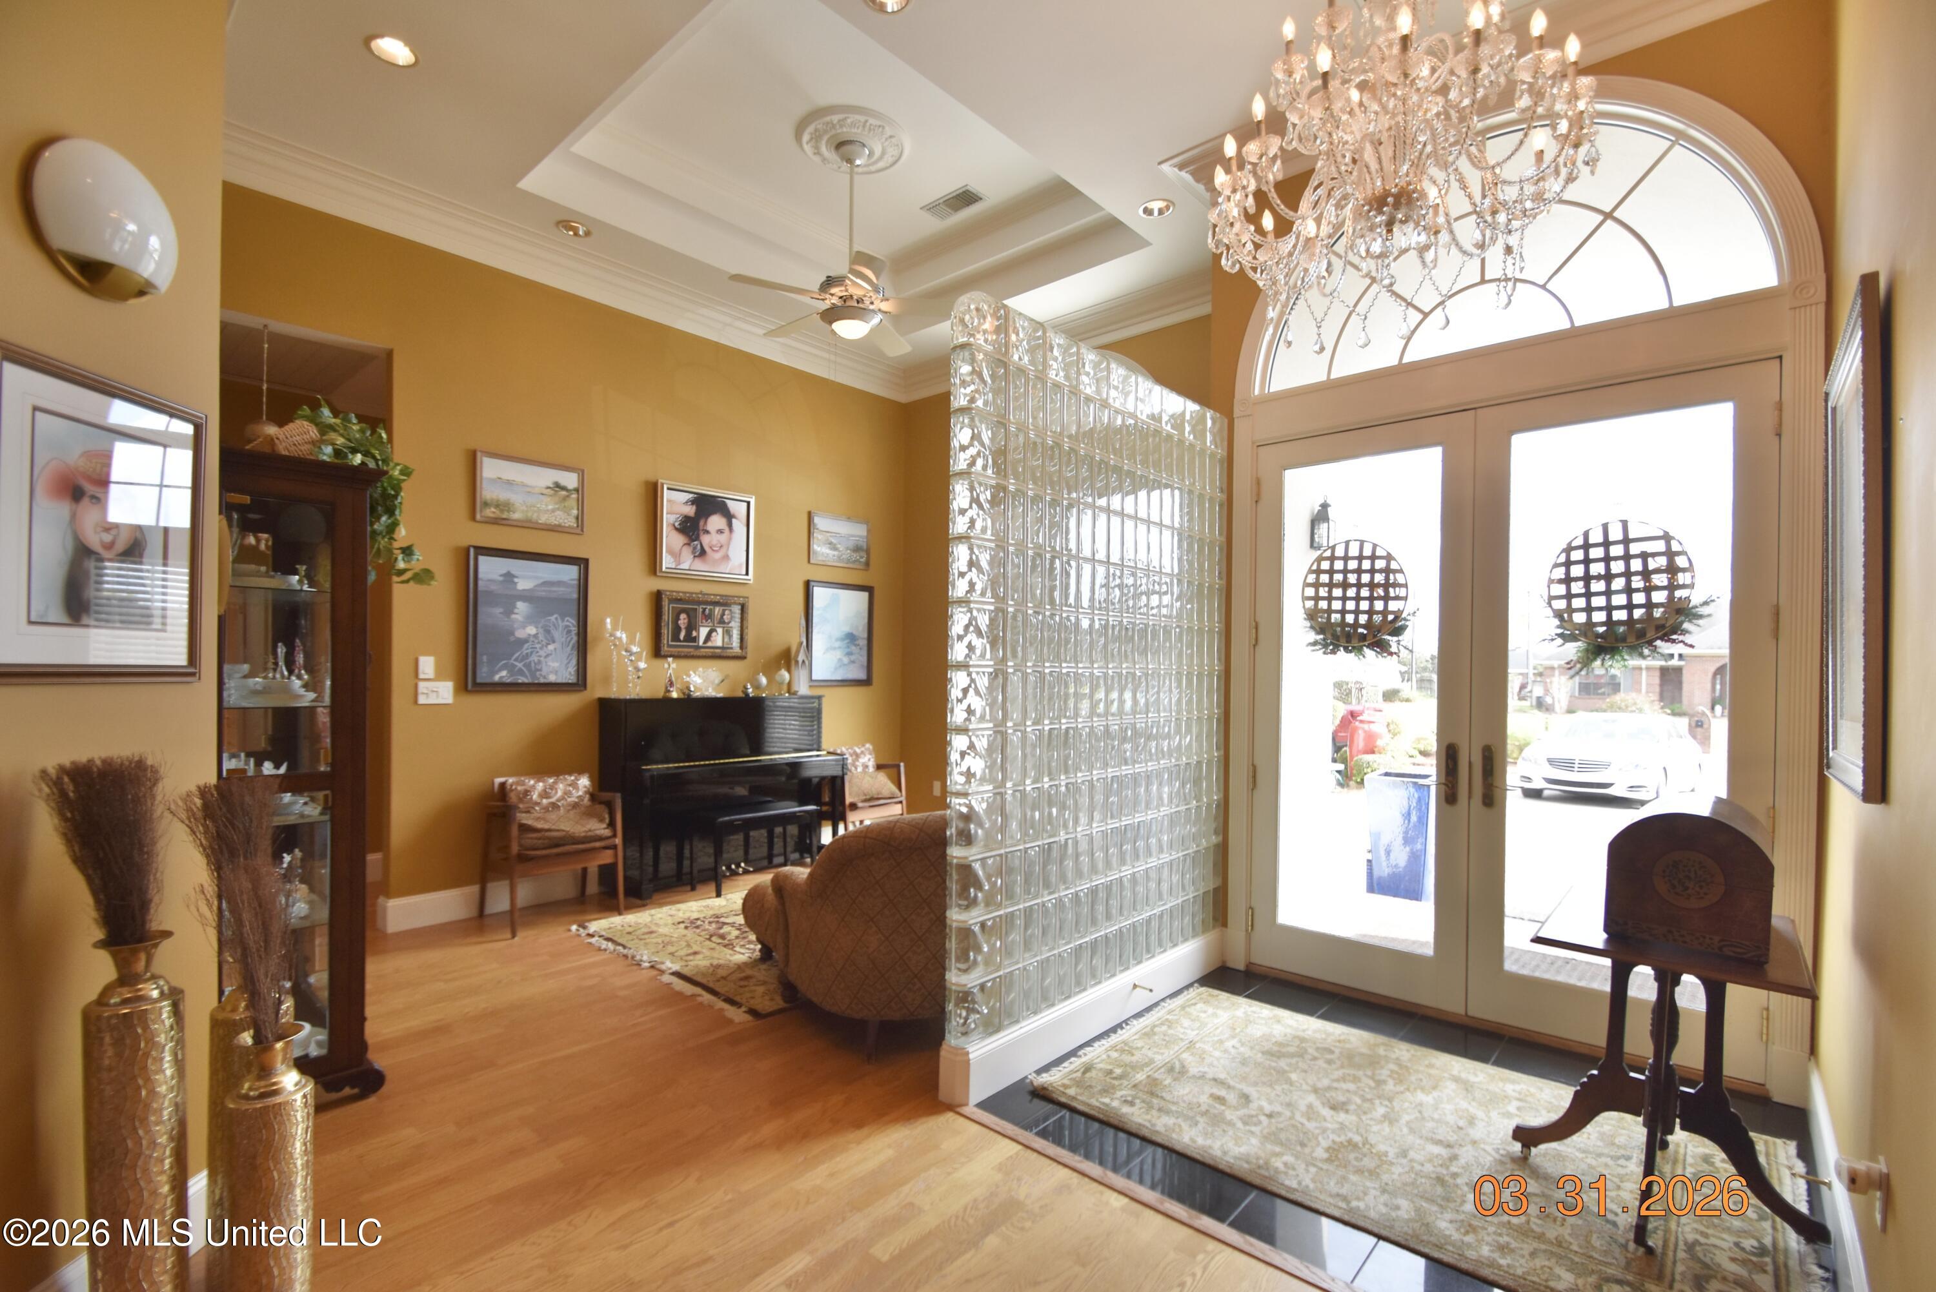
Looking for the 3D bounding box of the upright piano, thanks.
[{"bbox_3d":[-1.558,0.945,5.306,0.580,1.205,1.470,0,-1,43],"label":"upright piano"}]

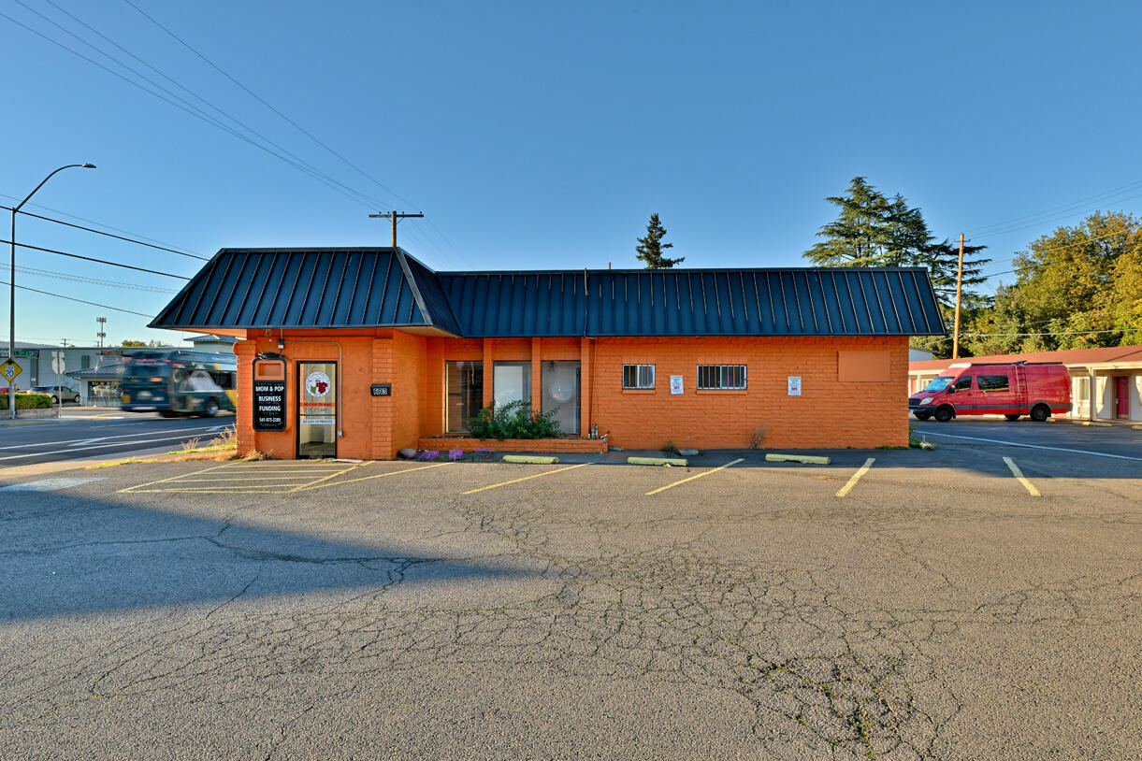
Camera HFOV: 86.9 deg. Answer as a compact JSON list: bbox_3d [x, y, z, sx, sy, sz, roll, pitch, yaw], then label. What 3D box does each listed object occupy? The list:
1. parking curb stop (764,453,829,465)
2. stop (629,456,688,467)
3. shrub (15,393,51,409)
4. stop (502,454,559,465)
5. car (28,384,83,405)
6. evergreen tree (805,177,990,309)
[{"bbox_3d":[4.680,1.620,12.400,1.230,0.125,0.150,0,0,18],"label":"parking curb stop"},{"bbox_3d":[1.780,1.650,12.280,1.220,0.125,0.150,0,0,18],"label":"stop"},{"bbox_3d":[-26.000,1.040,29.000,1.100,0.830,1.500,0,0,8],"label":"shrub"},{"bbox_3d":[-0.825,1.645,12.500,1.220,0.125,0.150,0,0,18],"label":"stop"},{"bbox_3d":[-46.600,1.280,54.500,1.820,1.620,4.500,0,0,-3],"label":"car"},{"bbox_3d":[34.300,-9.850,64.000,19.000,23.700,18.000,0,0,0],"label":"evergreen tree"}]

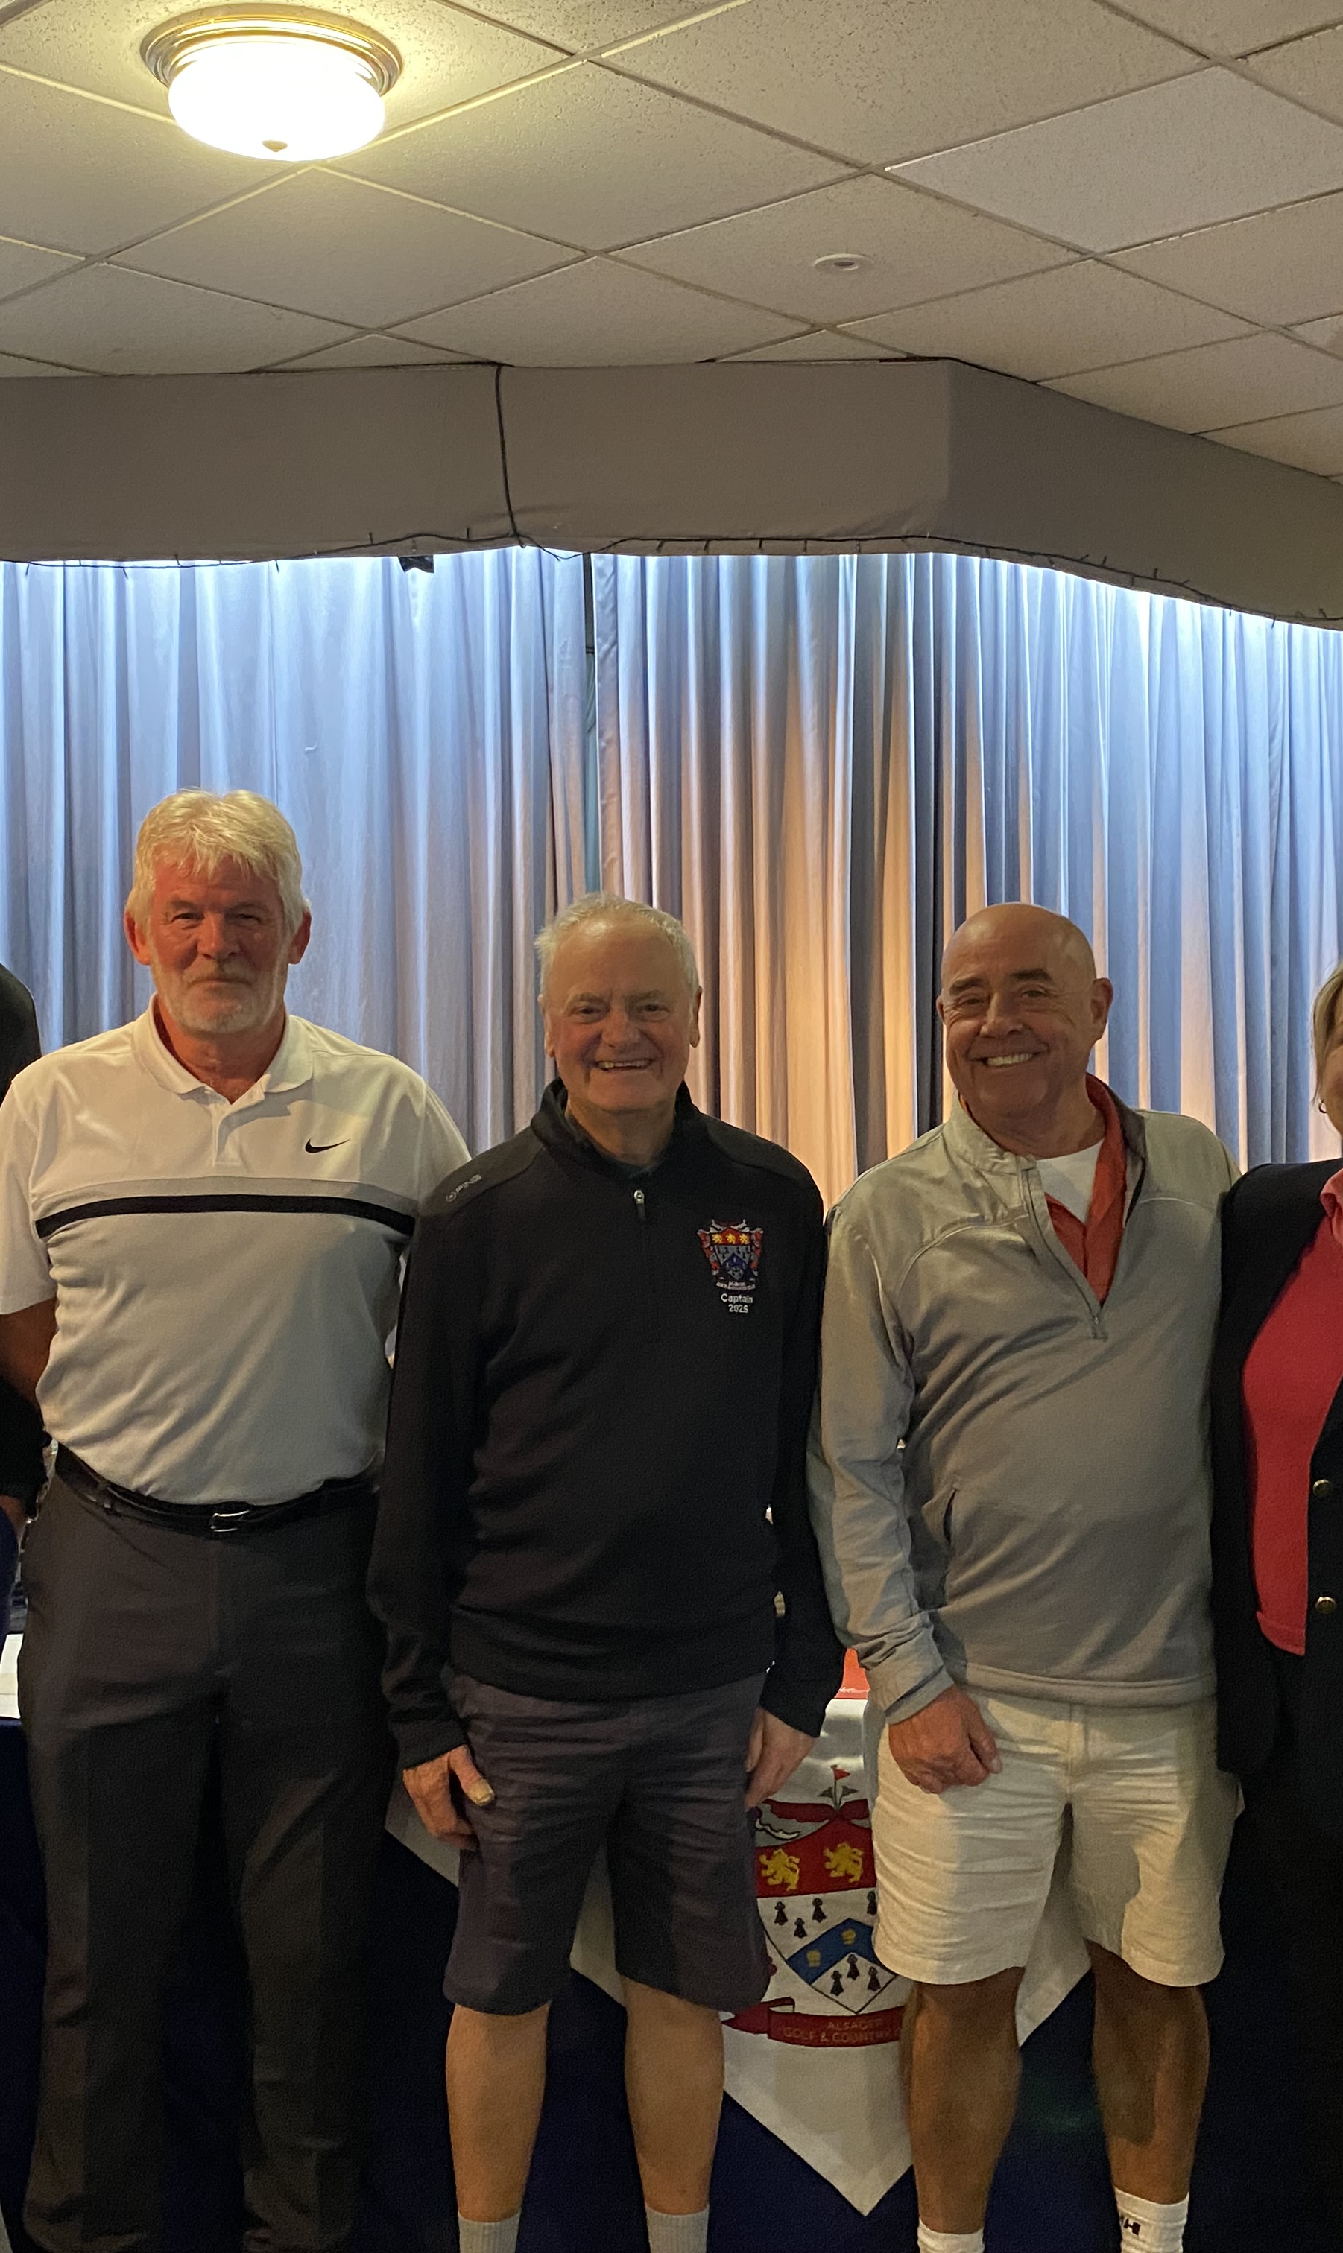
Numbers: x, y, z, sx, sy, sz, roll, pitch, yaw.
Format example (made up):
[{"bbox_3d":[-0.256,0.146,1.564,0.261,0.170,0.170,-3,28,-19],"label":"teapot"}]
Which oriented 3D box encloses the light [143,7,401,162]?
[{"bbox_3d":[-0.530,-1.366,3.015,0.348,0.126,0.348,0,3,0],"label":"light"}]

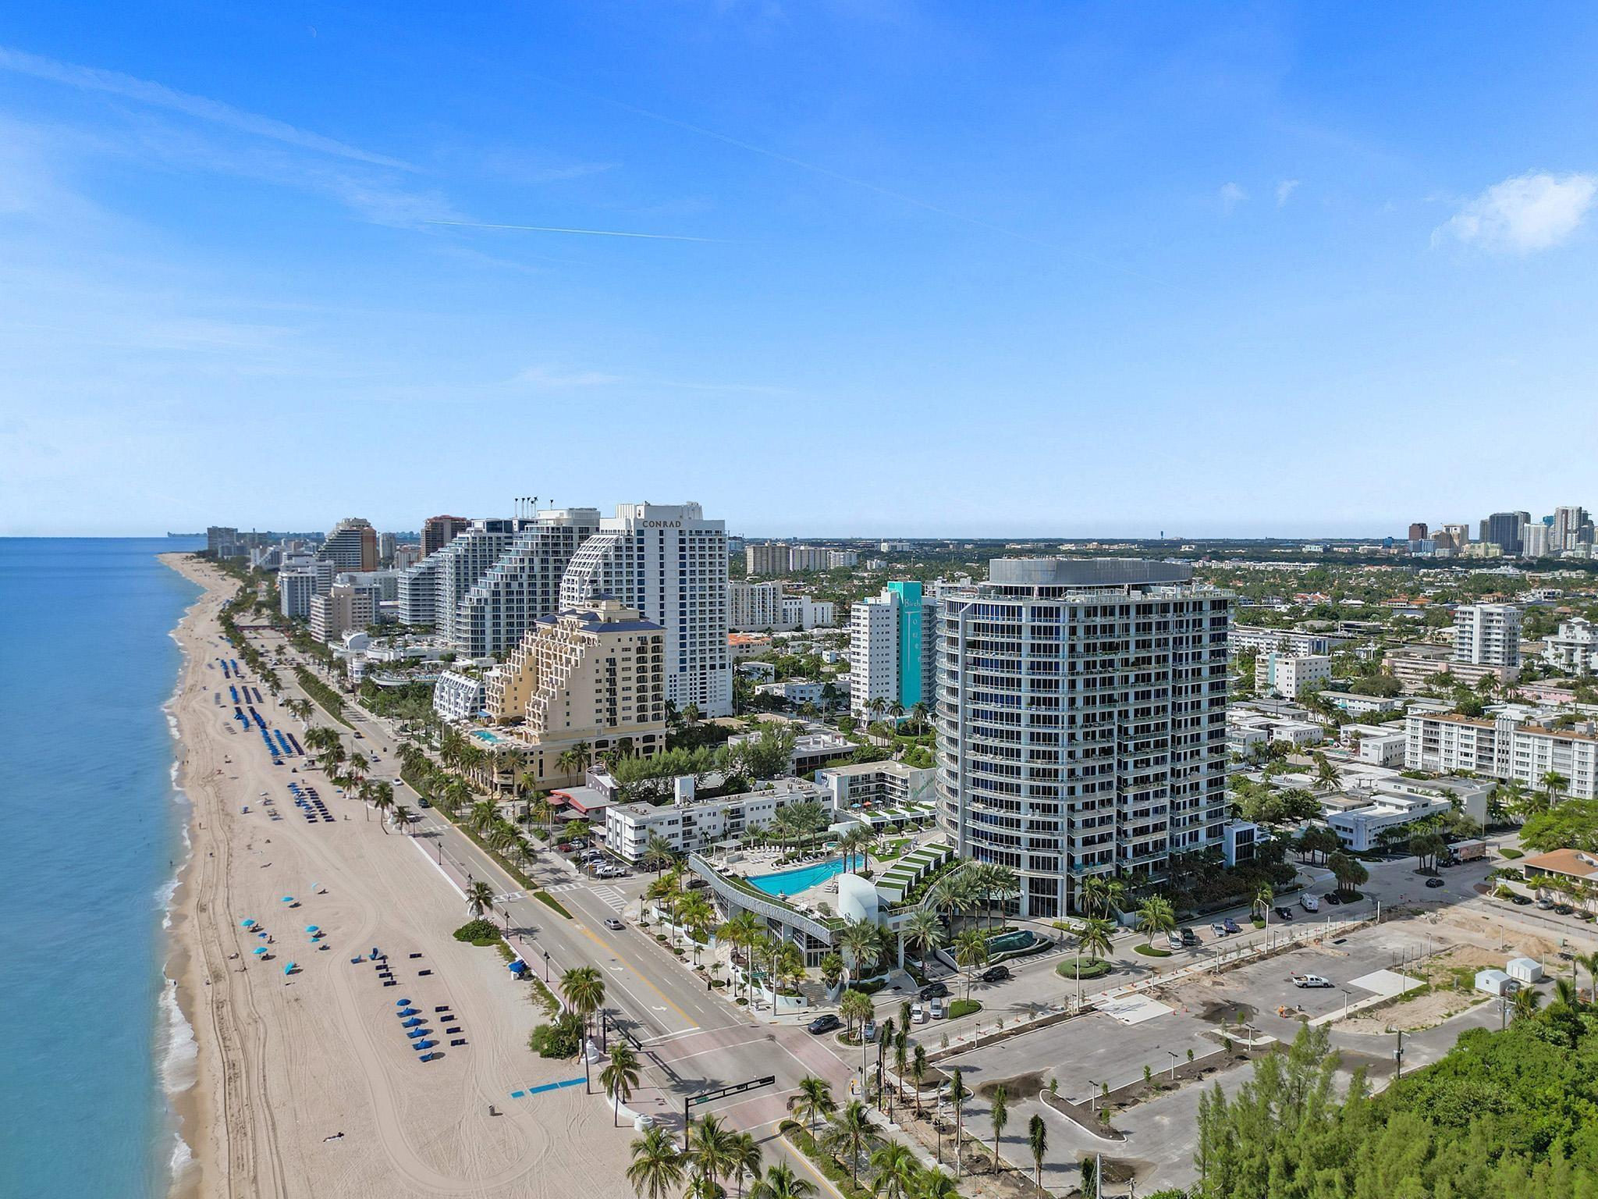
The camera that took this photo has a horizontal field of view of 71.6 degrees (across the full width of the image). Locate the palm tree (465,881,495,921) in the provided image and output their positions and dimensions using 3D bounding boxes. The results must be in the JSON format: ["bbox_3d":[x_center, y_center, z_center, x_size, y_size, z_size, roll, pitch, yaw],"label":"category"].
[{"bbox_3d":[-59.277,56.554,205.219,5.400,9.400,5.400,-2,4,-31],"label":"palm tree"}]

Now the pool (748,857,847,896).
[{"bbox_3d":[4.045,53.382,213.800,29.800,1.100,13.700,-3,4,-38],"label":"pool"}]

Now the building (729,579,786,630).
[{"bbox_3d":[-35.463,5.663,823.417,45.500,37.000,21.000,-2,4,-31],"label":"building"}]

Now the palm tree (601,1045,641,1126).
[{"bbox_3d":[-22.057,60.242,137.064,5.108,10.329,5.108,0,3,0],"label":"palm tree"}]

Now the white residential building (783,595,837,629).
[{"bbox_3d":[2.151,10.068,838.428,45.000,26.000,18.000,-2,4,-31],"label":"white residential building"}]

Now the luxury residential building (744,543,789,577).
[{"bbox_3d":[-50.494,-60.471,1775.918,64.000,54.000,23.000,-2,4,-31],"label":"luxury residential building"}]

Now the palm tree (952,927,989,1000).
[{"bbox_3d":[26.527,57.259,172.754,5.300,11.900,5.300,0,3,0],"label":"palm tree"}]

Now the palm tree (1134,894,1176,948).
[{"bbox_3d":[63.376,57.198,196.733,7.104,9.266,7.104,0,3,0],"label":"palm tree"}]

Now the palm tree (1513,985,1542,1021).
[{"bbox_3d":[107.229,60.042,163.149,4.800,7.500,4.800,-2,4,-31],"label":"palm tree"}]

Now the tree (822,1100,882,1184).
[{"bbox_3d":[6.241,61.089,124.172,6.700,10.100,6.700,0,3,0],"label":"tree"}]

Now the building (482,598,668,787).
[{"bbox_3d":[-77.738,25.379,350.942,50.000,54.500,62.000,-2,4,-31],"label":"building"}]

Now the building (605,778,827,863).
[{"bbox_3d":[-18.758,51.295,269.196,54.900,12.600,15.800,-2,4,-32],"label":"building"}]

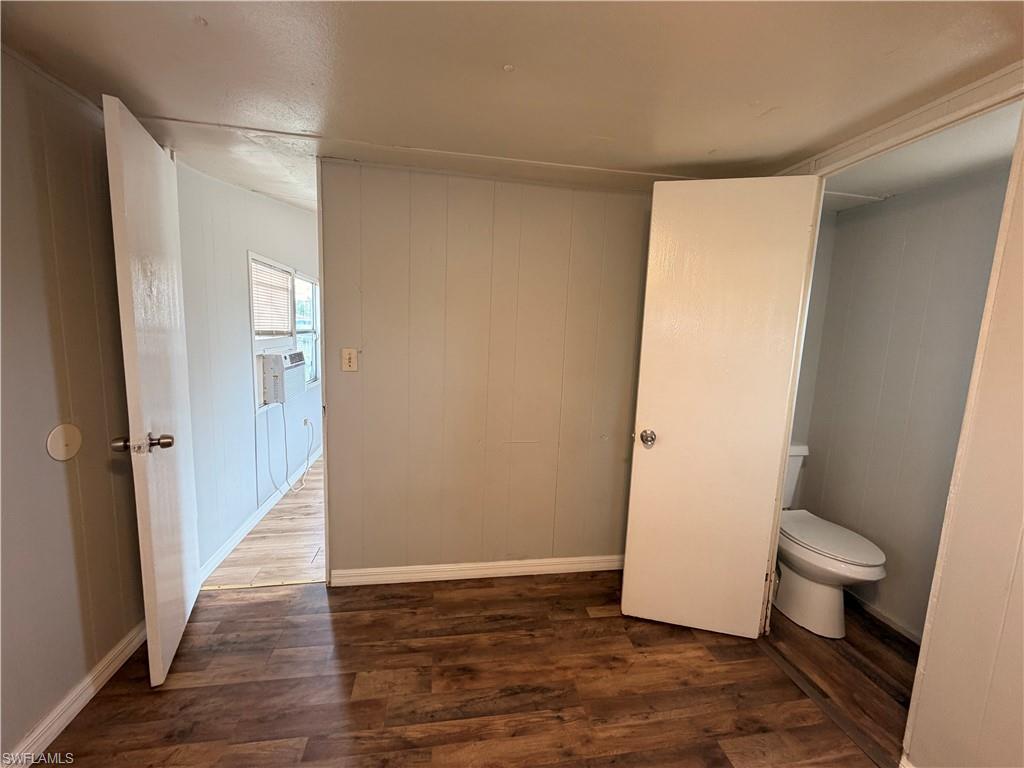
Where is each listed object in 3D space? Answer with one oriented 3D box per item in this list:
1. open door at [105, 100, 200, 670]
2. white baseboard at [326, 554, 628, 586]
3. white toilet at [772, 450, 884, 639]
[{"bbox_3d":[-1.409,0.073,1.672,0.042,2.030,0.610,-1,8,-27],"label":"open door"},{"bbox_3d":[-0.037,1.028,2.313,1.850,0.091,0.018,1,8,-10],"label":"white baseboard"},{"bbox_3d":[1.485,0.772,2.126,0.440,0.770,0.760,1,8,-10],"label":"white toilet"}]

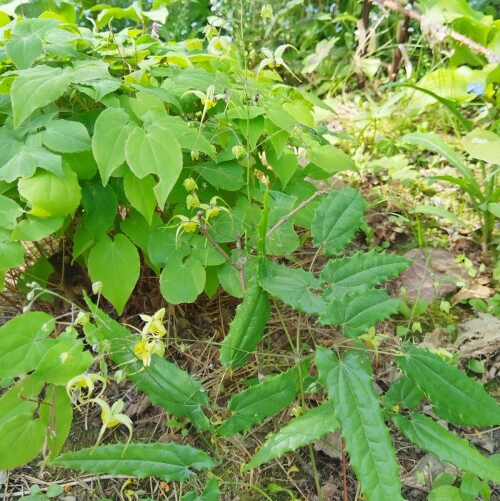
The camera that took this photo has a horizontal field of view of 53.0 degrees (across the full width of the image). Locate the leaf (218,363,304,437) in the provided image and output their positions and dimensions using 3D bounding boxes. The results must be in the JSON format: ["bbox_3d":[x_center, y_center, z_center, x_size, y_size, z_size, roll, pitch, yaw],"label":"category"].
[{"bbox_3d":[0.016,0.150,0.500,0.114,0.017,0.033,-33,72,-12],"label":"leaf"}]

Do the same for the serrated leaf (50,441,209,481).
[{"bbox_3d":[-0.102,0.186,0.440,0.135,0.016,0.035,4,28,-4],"label":"serrated leaf"}]

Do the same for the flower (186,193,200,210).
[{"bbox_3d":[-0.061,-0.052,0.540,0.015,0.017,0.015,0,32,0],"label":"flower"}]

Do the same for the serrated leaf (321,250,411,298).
[{"bbox_3d":[0.113,0.021,0.482,0.092,0.015,0.040,-11,51,-9],"label":"serrated leaf"}]

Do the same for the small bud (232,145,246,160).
[{"bbox_3d":[-0.010,-0.095,0.485,0.012,0.013,0.012,0,28,0],"label":"small bud"}]

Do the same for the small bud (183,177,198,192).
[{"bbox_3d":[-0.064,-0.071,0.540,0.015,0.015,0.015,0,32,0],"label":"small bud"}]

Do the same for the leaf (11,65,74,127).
[{"bbox_3d":[-0.263,-0.186,0.610,0.067,0.022,0.089,35,83,23],"label":"leaf"}]

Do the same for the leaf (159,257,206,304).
[{"bbox_3d":[-0.079,0.034,0.598,0.055,0.016,0.062,-5,56,-1],"label":"leaf"}]

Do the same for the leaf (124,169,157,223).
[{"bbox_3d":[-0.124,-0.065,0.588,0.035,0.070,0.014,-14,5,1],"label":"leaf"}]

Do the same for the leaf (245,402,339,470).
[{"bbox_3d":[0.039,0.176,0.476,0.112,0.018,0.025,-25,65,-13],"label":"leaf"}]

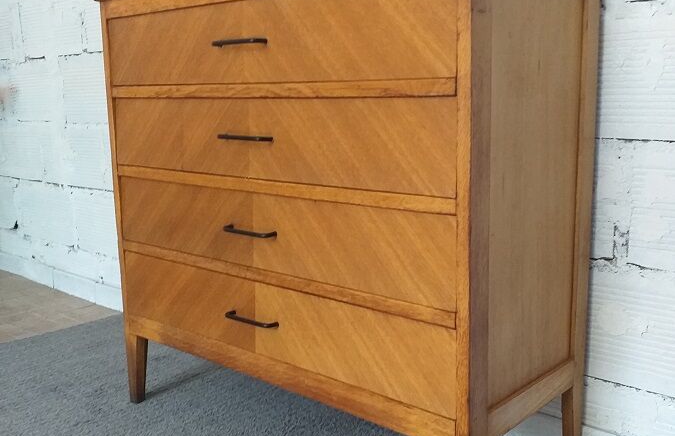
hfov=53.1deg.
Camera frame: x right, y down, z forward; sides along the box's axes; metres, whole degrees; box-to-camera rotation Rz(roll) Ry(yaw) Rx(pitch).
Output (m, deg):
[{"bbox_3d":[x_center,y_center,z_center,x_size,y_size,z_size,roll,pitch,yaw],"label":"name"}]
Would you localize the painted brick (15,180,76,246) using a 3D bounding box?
[{"bbox_3d":[-1.086,-0.035,2.614,0.423,0.221,0.110,8,14,39],"label":"painted brick"}]

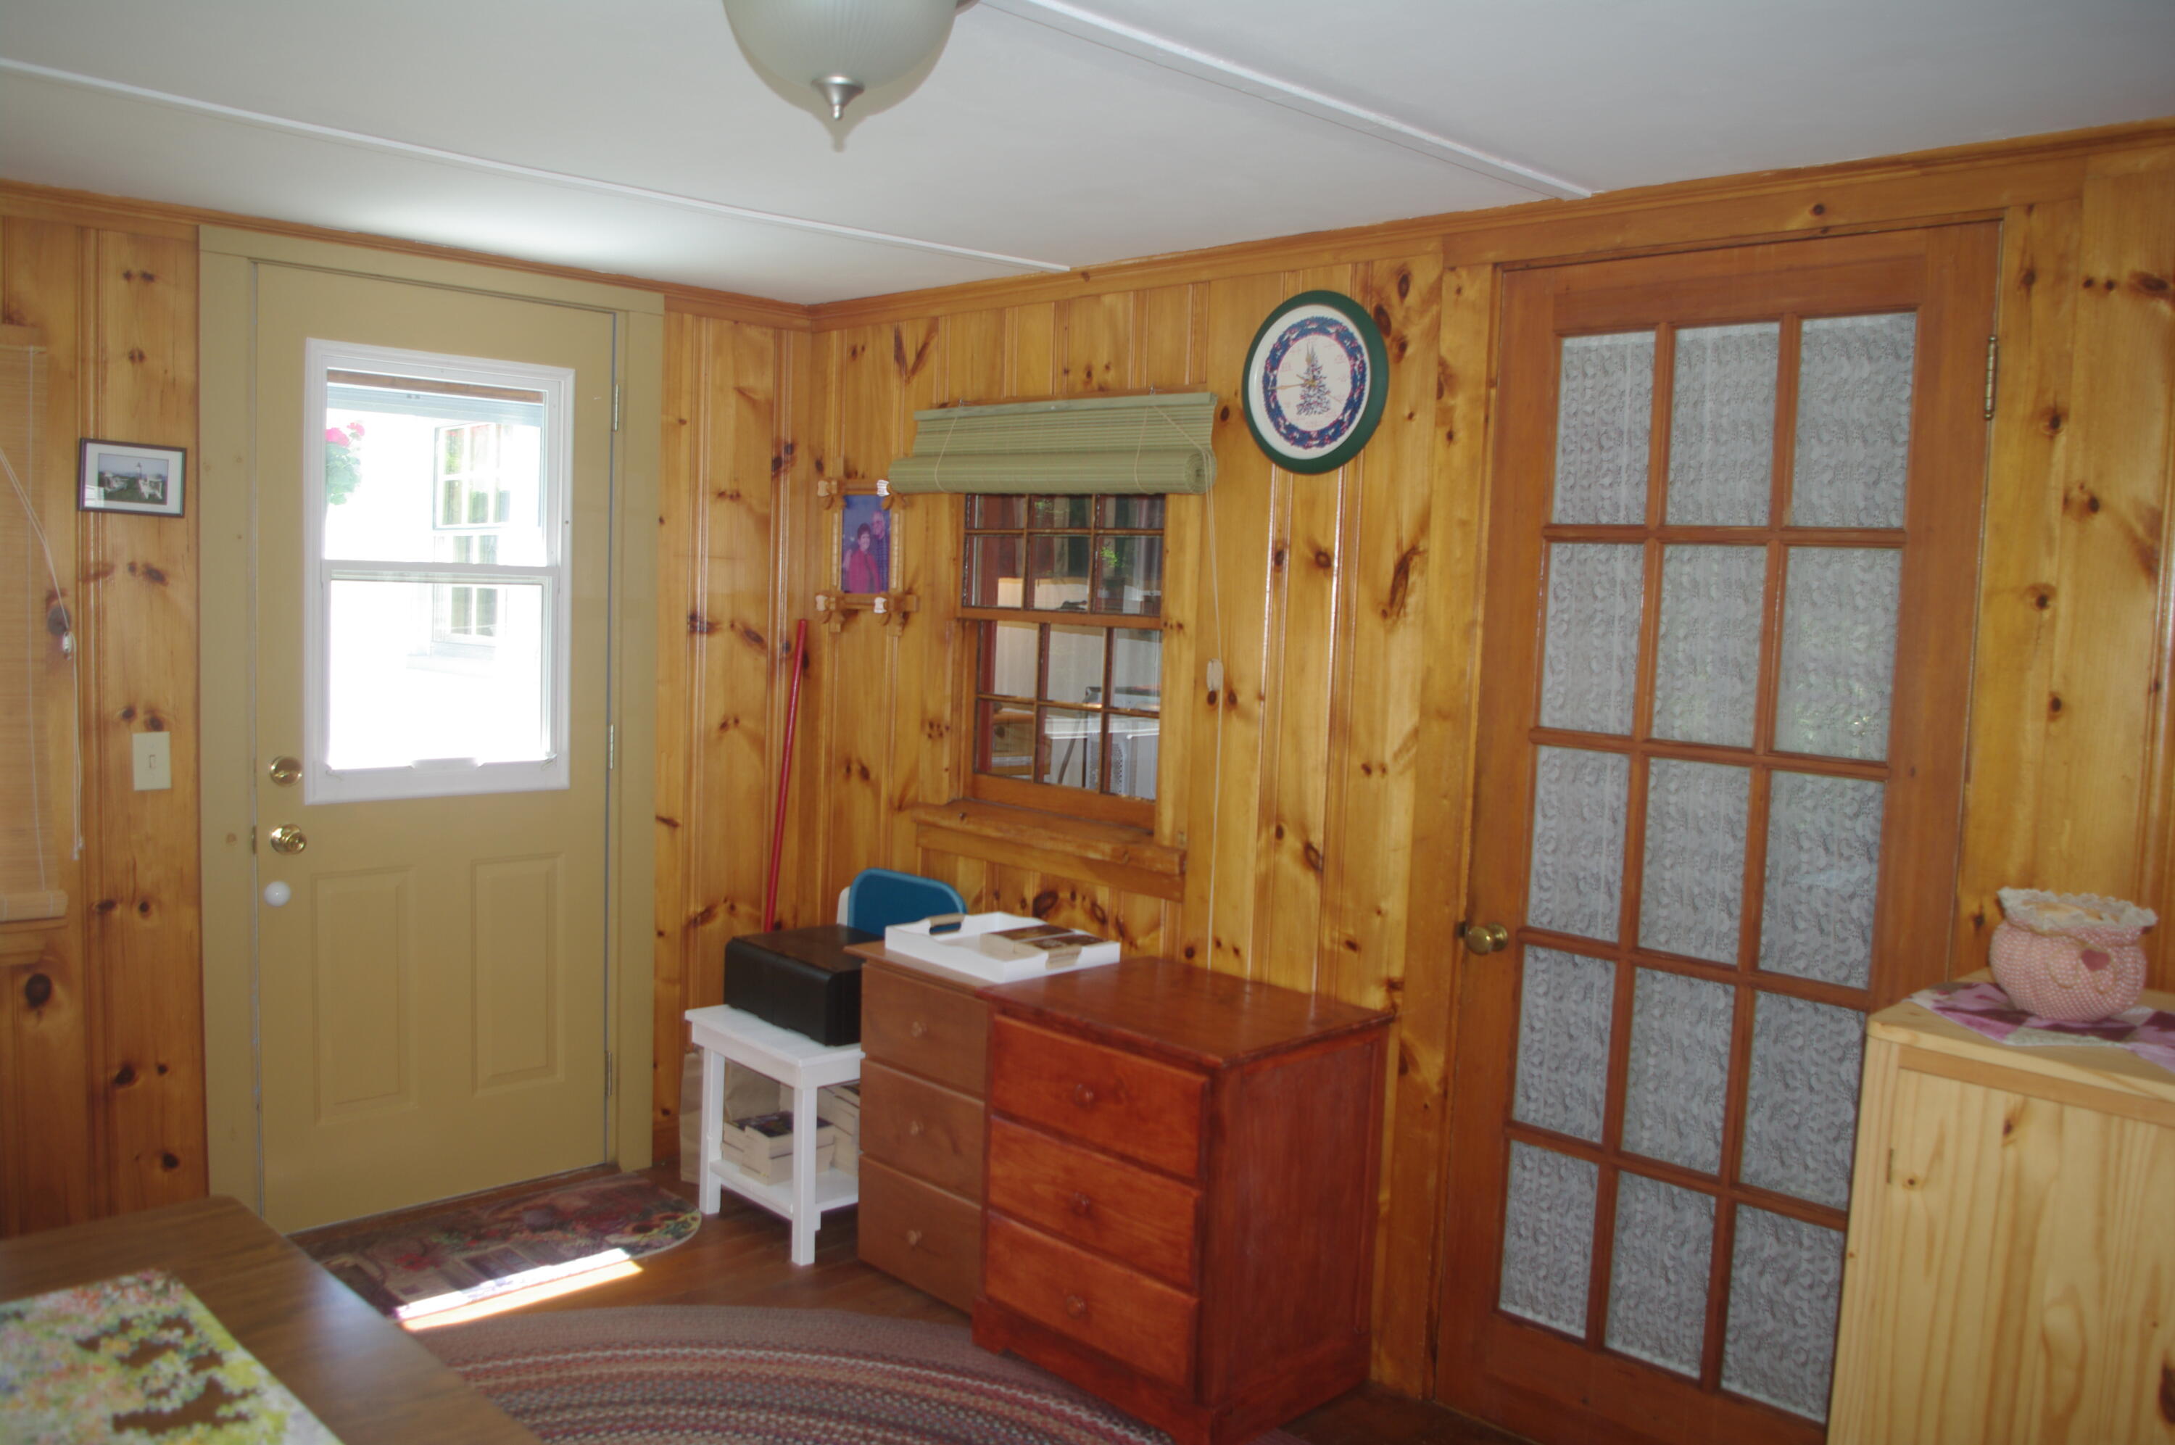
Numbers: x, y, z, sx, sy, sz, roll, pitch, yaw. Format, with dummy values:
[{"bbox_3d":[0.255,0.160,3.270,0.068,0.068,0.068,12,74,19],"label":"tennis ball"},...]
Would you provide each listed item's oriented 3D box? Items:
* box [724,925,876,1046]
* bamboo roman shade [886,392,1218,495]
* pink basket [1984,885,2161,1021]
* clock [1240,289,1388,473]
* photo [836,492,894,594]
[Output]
[{"bbox_3d":[-0.595,0.601,3.803,0.400,0.168,0.320,7,7,44],"label":"box"},{"bbox_3d":[-0.103,-0.583,3.471,0.880,0.200,0.115,7,7,41],"label":"bamboo roman shade"},{"bbox_3d":[1.255,0.298,2.082,0.180,0.145,0.180,3,5,11],"label":"pink basket"},{"bbox_3d":[0.428,-0.636,3.065,0.335,0.340,0.045,7,7,41],"label":"clock"},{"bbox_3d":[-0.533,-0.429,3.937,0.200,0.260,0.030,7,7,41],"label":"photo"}]

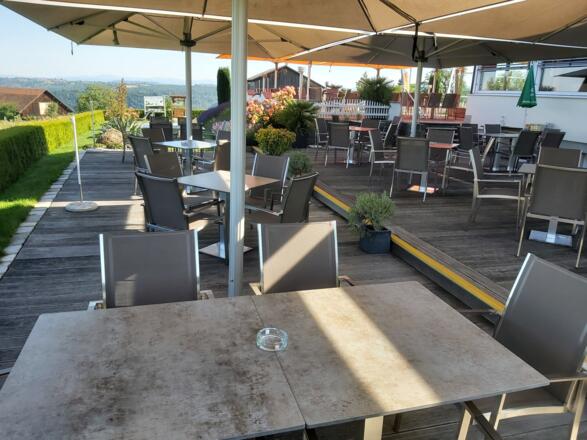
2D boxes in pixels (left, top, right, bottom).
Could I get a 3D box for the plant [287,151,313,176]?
[{"bbox_3d":[0.098,-0.745,7.171,0.480,0.690,0.480,2,16,0],"label":"plant"}]

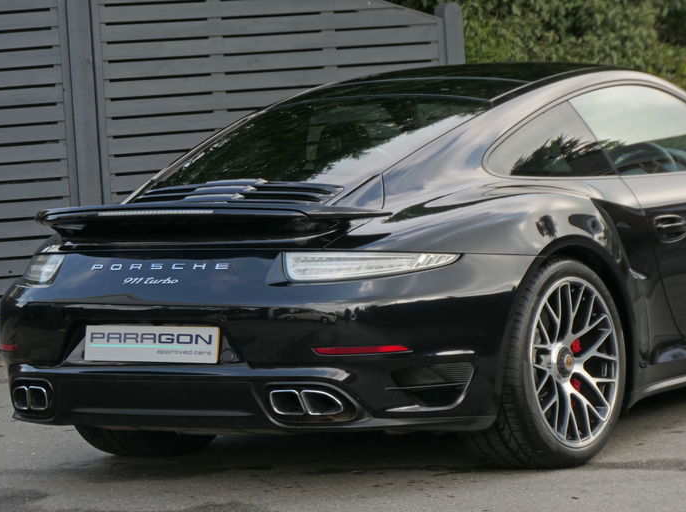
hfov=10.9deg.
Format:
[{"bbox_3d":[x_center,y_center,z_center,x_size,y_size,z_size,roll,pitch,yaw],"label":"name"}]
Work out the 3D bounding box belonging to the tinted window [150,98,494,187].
[{"bbox_3d":[-0.062,-0.392,11.964,0.980,0.060,0.900,0,21,35],"label":"tinted window"}]

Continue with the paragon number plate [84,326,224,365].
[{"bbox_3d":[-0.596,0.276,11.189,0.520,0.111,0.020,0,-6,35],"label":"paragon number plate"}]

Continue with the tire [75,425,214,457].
[{"bbox_3d":[-0.663,0.349,12.459,0.305,0.685,0.690,2,6,35],"label":"tire"}]

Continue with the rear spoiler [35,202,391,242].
[{"bbox_3d":[-0.499,-0.116,11.334,1.430,0.115,0.340,0,4,35],"label":"rear spoiler"}]

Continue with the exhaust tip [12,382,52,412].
[{"bbox_3d":[-0.999,0.457,11.567,0.225,0.085,0.140,0,5,40],"label":"exhaust tip"}]

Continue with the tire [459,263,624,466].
[{"bbox_3d":[0.618,0.339,11.568,0.305,0.685,0.690,-3,3,35],"label":"tire"}]

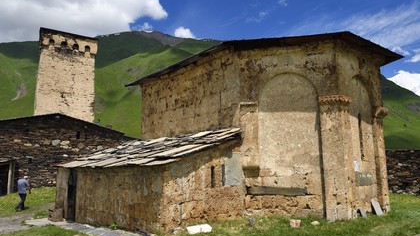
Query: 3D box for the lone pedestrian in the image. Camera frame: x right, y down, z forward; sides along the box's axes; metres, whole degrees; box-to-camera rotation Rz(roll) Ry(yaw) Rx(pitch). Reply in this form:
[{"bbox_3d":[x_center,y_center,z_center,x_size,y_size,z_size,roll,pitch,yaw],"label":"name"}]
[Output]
[{"bbox_3d":[-9.212,3.709,16.047,0.600,1.700,0.500,7,-10,-42],"label":"lone pedestrian"}]

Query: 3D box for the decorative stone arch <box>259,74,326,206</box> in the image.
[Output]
[{"bbox_3d":[3.029,0.769,12.686,2.415,5.089,0.350,-4,-8,23],"label":"decorative stone arch"}]

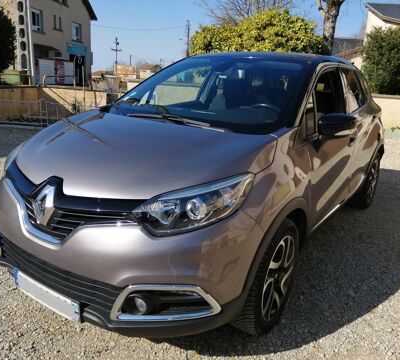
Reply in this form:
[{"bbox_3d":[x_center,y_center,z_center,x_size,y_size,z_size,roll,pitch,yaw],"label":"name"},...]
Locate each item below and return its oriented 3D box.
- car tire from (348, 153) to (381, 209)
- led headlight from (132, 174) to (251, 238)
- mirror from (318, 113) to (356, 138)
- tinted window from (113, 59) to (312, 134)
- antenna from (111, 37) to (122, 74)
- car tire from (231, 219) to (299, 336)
[{"bbox_3d":[1.859,0.026,4.087,0.210,0.650,0.650,13,18,33],"label":"car tire"},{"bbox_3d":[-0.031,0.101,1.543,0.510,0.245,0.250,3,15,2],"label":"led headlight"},{"bbox_3d":[0.825,-0.328,2.171,0.210,0.155,0.130,13,18,33],"label":"mirror"},{"bbox_3d":[0.104,-0.658,2.638,1.450,0.200,1.060,13,45,33],"label":"tinted window"},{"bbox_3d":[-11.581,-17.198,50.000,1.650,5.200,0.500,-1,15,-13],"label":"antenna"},{"bbox_3d":[0.365,0.513,2.008,0.210,0.650,0.650,13,18,33],"label":"car tire"}]

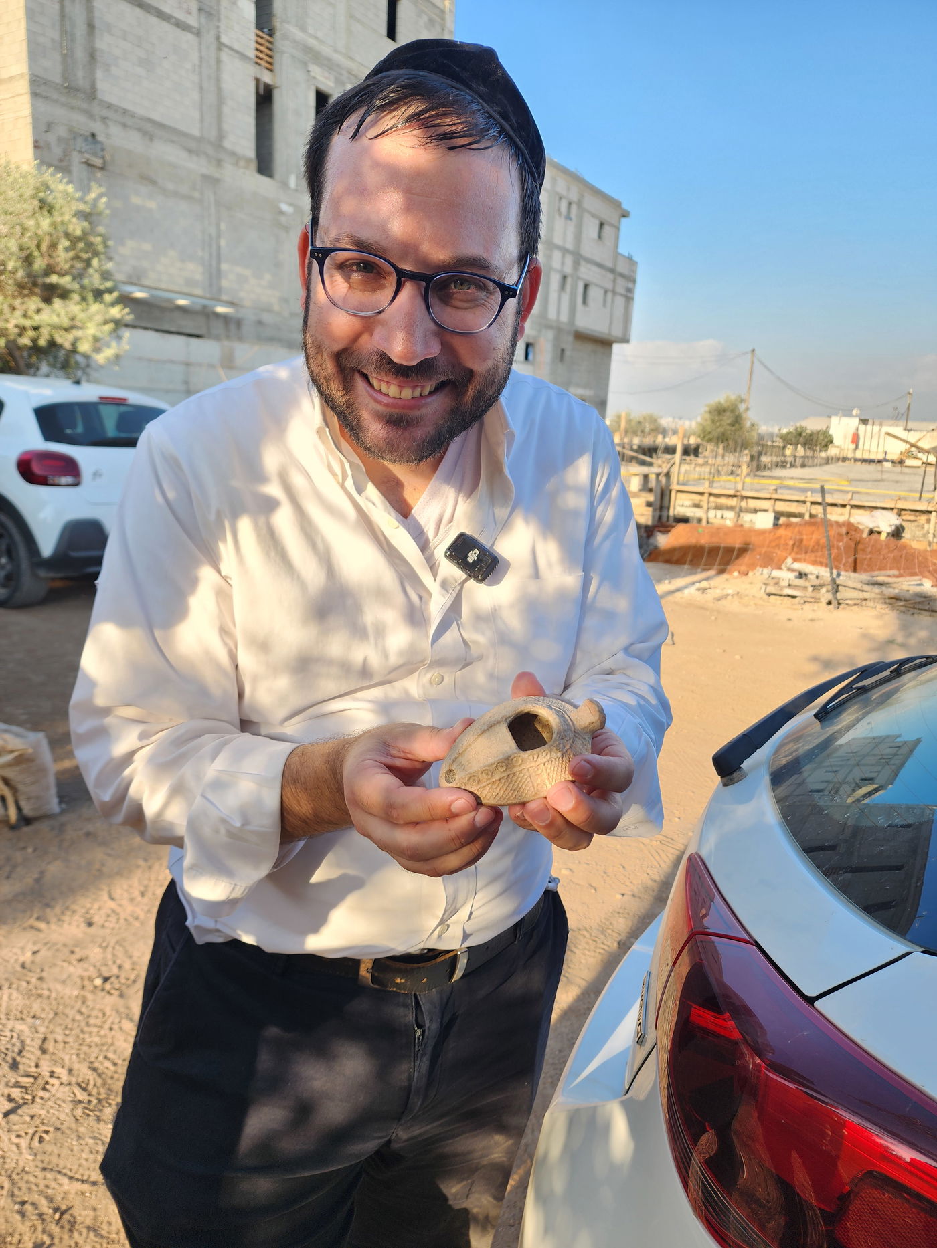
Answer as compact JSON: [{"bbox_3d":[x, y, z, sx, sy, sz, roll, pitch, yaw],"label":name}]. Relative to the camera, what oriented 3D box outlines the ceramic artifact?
[{"bbox_3d":[0.038,0.087,0.560,0.117,0.052,0.074,-21,43,-12],"label":"ceramic artifact"}]

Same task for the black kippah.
[{"bbox_3d":[0.000,-0.397,0.640,0.162,0.073,0.162,25,6,-15],"label":"black kippah"}]

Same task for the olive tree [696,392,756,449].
[{"bbox_3d":[14.956,-11.203,48.000,3.600,4.400,3.500,3,13,0],"label":"olive tree"}]

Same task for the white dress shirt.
[{"bbox_3d":[-0.073,0.014,0.762,0.545,0.576,0.426,-2,12,-21],"label":"white dress shirt"}]

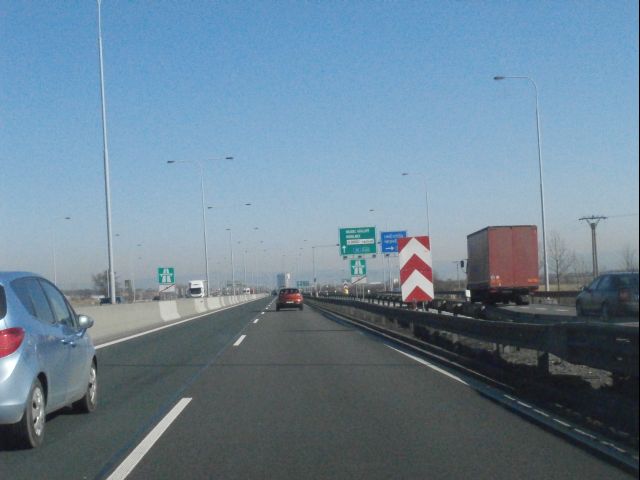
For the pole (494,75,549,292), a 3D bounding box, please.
[{"bbox_3d":[12.491,-3.238,65.000,2.700,13.700,0.350,-3,-3,3],"label":"pole"}]

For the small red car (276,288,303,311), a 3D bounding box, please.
[{"bbox_3d":[-2.055,3.905,69.231,1.690,1.460,4.000,-3,-3,-2],"label":"small red car"}]

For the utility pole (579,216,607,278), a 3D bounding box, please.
[{"bbox_3d":[33.863,1.640,129.778,3.450,9.300,0.700,-3,-3,6],"label":"utility pole"}]

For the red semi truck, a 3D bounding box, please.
[{"bbox_3d":[10.556,1.553,62.746,2.550,4.000,16.200,-3,-2,3],"label":"red semi truck"}]

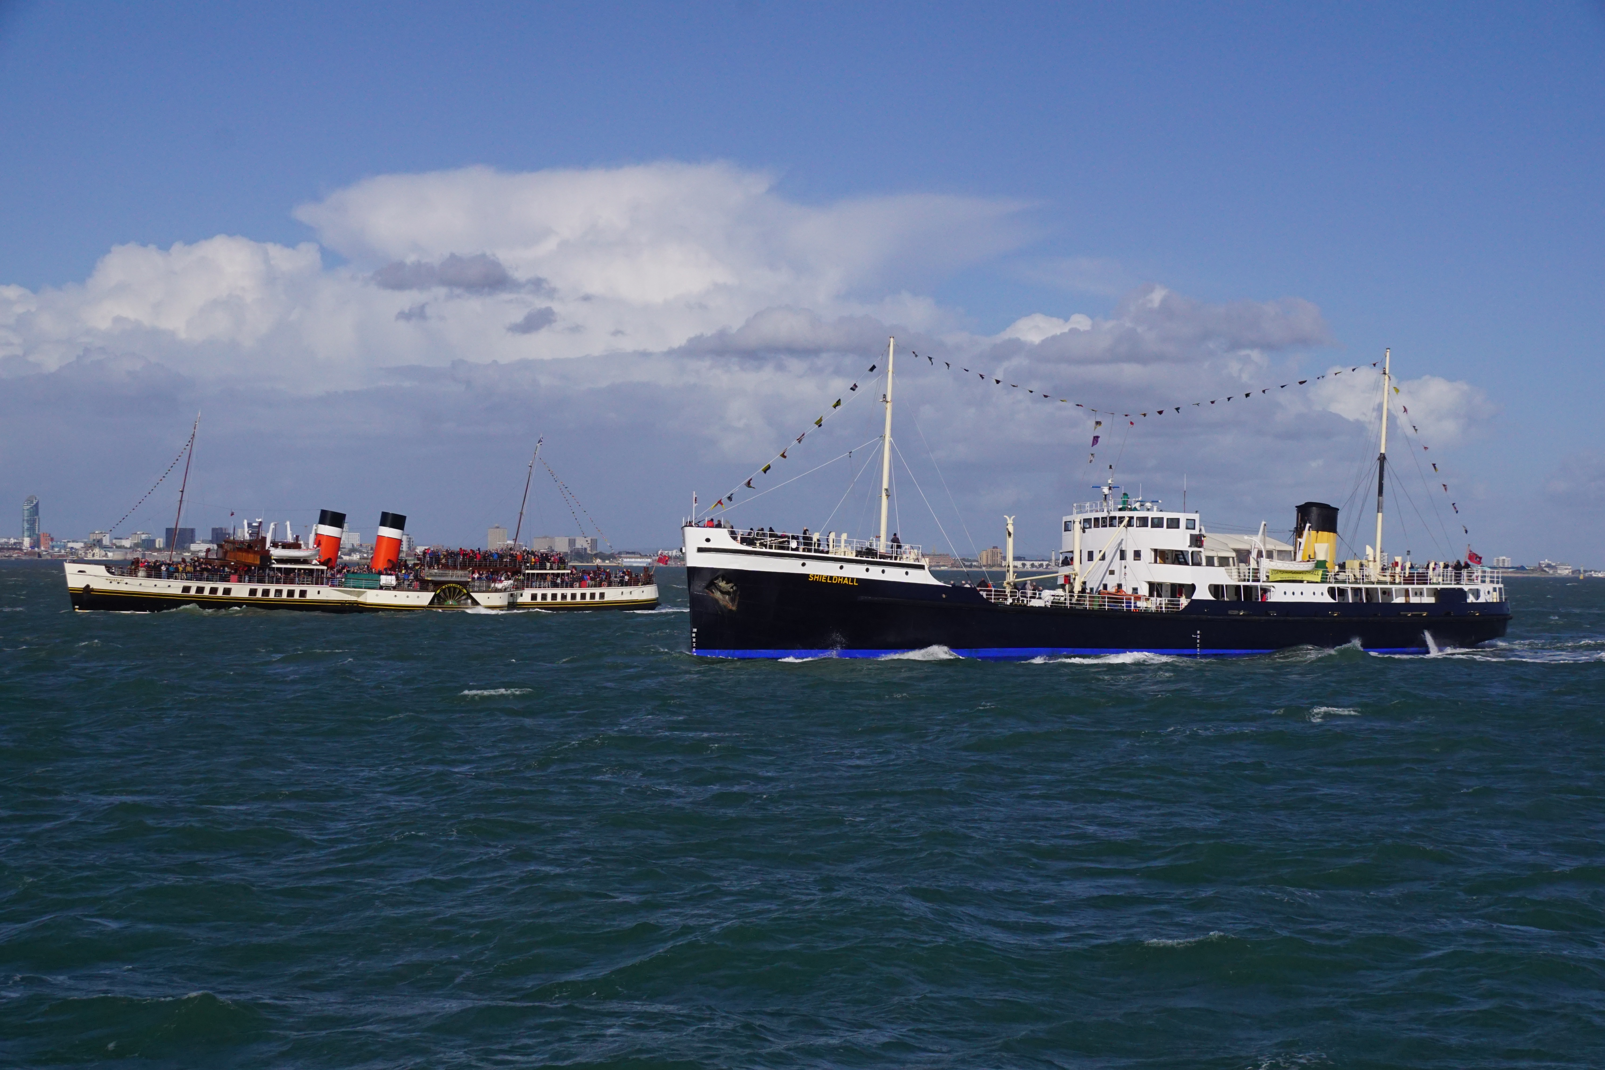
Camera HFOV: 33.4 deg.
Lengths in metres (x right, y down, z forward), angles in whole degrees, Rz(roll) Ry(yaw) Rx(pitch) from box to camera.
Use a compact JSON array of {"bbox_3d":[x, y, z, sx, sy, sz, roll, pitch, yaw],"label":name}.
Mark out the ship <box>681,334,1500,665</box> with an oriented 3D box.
[{"bbox_3d":[24.500,-2.720,197.000,81.800,25.300,13.600,1,-1,-38],"label":"ship"}]

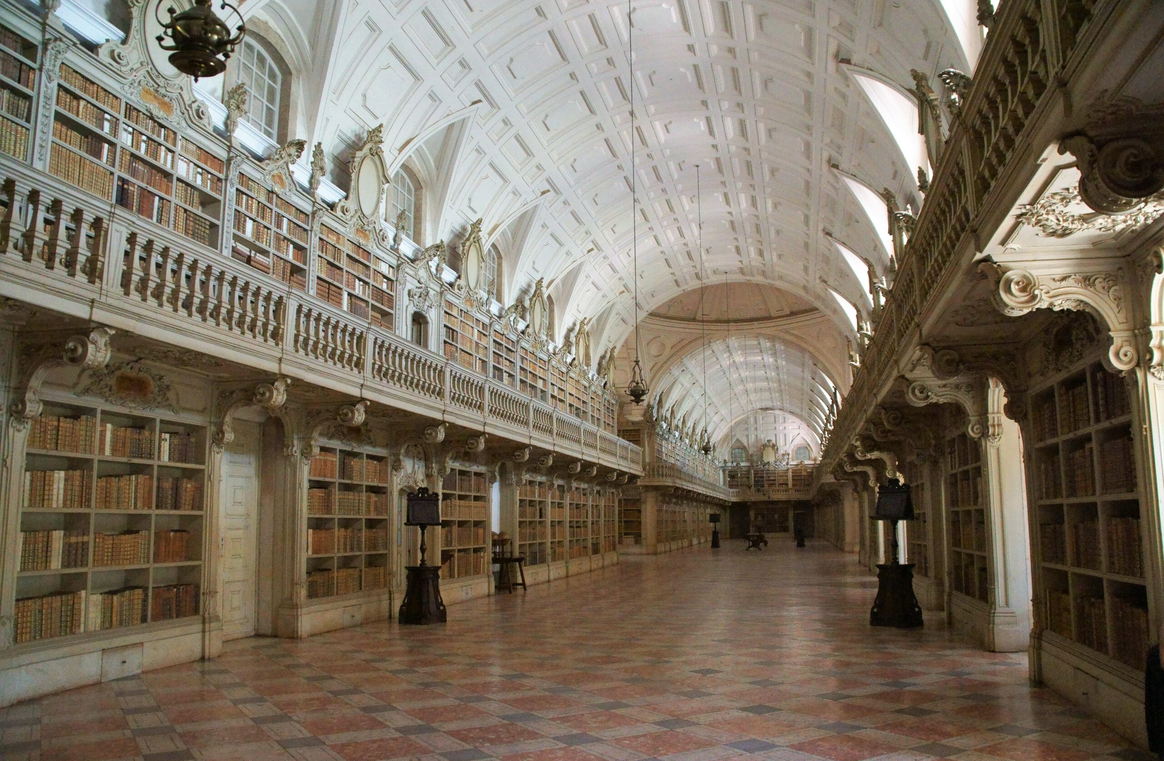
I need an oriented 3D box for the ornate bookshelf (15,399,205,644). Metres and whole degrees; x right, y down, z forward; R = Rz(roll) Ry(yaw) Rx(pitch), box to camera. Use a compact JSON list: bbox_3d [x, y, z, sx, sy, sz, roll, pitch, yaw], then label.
[{"bbox_3d":[-4.924,1.438,9.117,0.421,2.317,2.673,-3,-10,14],"label":"ornate bookshelf"}]

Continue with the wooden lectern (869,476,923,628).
[{"bbox_3d":[4.705,2.583,13.206,0.648,2.228,0.583,-9,-12,41],"label":"wooden lectern"}]

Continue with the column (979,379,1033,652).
[{"bbox_3d":[5.064,1.643,10.512,0.470,3.208,0.356,-3,-10,14],"label":"column"}]

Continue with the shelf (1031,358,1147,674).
[{"bbox_3d":[4.129,1.011,6.877,0.421,2.300,2.657,-3,-10,14],"label":"shelf"}]

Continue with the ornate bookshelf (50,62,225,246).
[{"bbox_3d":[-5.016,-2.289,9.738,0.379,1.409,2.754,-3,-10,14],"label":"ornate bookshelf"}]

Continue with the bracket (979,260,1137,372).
[{"bbox_3d":[3.208,-0.424,5.851,0.907,0.794,0.292,-3,-10,14],"label":"bracket"}]

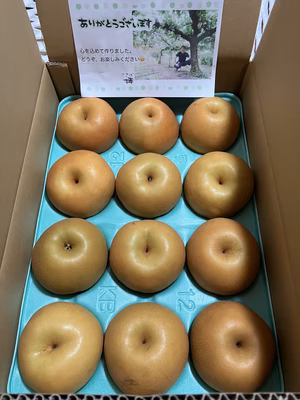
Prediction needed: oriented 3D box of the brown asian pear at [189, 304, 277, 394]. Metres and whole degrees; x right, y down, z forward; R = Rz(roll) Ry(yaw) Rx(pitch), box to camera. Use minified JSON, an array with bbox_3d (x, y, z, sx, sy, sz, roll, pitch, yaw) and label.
[{"bbox_3d":[0.095,0.168,0.373,0.096,0.080,0.096,0,64,0],"label":"brown asian pear"}]

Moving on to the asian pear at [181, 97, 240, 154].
[{"bbox_3d":[0.095,-0.118,0.512,0.094,0.080,0.094,0,63,0],"label":"asian pear"}]

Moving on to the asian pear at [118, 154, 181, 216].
[{"bbox_3d":[-0.001,-0.021,0.467,0.096,0.080,0.096,1,70,-1],"label":"asian pear"}]

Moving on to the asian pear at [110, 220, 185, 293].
[{"bbox_3d":[-0.003,0.069,0.403,0.092,0.080,0.092,0,64,0],"label":"asian pear"}]

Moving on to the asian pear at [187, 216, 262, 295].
[{"bbox_3d":[0.091,0.069,0.403,0.092,0.080,0.092,0,64,0],"label":"asian pear"}]

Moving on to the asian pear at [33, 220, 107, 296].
[{"bbox_3d":[-0.101,0.071,0.415,0.096,0.082,0.096,0,63,0],"label":"asian pear"}]

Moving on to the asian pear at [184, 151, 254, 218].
[{"bbox_3d":[0.095,-0.021,0.448,0.094,0.082,0.094,0,64,0],"label":"asian pear"}]

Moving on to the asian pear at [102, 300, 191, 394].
[{"bbox_3d":[-0.004,0.166,0.367,0.094,0.081,0.094,0,63,0],"label":"asian pear"}]

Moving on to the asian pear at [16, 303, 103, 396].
[{"bbox_3d":[-0.098,0.160,0.358,0.090,0.078,0.090,0,64,0],"label":"asian pear"}]

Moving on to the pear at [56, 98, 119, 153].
[{"bbox_3d":[-0.099,-0.118,0.513,0.093,0.079,0.093,0,63,0],"label":"pear"}]

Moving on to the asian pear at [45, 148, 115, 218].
[{"bbox_3d":[-0.099,-0.022,0.463,0.097,0.083,0.097,0,63,0],"label":"asian pear"}]

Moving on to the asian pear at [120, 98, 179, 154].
[{"bbox_3d":[-0.001,-0.116,0.512,0.092,0.078,0.092,0,63,0],"label":"asian pear"}]

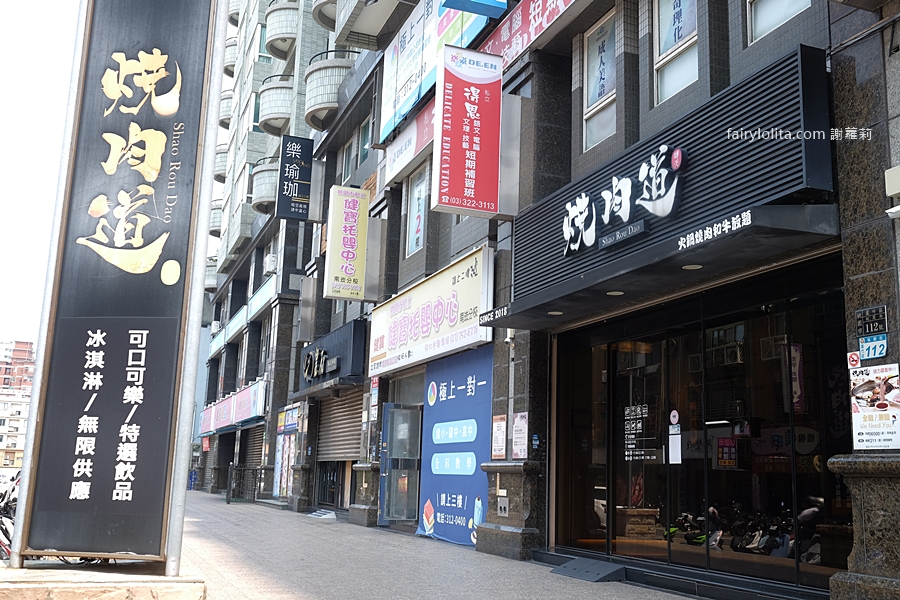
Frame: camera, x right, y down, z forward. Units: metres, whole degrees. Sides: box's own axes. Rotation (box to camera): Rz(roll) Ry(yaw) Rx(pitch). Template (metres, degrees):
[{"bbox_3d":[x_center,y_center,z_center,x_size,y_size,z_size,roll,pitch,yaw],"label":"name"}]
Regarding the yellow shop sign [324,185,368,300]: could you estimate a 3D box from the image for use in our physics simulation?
[{"bbox_3d":[-2.170,-1.195,18.590,0.789,2.401,0.267,7,-13,-21],"label":"yellow shop sign"}]

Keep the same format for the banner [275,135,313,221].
[{"bbox_3d":[-4.438,-3.464,25.035,0.883,2.400,0.283,7,-13,-21],"label":"banner"}]

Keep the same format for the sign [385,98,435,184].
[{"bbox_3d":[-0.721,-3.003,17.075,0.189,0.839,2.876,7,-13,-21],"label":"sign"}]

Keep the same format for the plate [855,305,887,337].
[{"bbox_3d":[3.100,0.157,6.446,0.021,0.199,0.272,7,-13,-21],"label":"plate"}]

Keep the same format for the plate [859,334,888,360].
[{"bbox_3d":[3.098,0.346,6.411,0.009,0.159,0.234,7,-13,-21],"label":"plate"}]

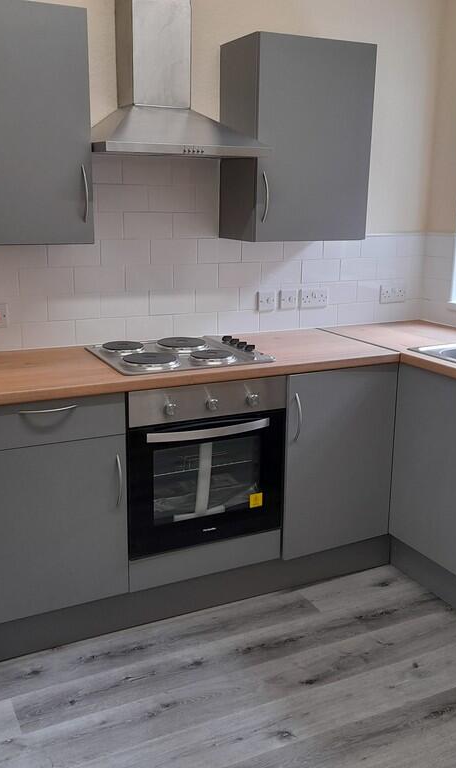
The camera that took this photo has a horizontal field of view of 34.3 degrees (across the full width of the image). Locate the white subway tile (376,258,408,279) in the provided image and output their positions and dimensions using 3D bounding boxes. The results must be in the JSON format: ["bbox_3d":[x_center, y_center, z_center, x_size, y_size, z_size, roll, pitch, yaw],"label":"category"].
[{"bbox_3d":[0.772,-0.539,3.451,0.200,0.100,0.009,-6,17,-25],"label":"white subway tile"}]

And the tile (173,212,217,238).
[{"bbox_3d":[-0.128,-0.633,2.956,0.200,0.100,0.010,-6,16,-26],"label":"tile"}]

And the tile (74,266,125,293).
[{"bbox_3d":[-0.491,-0.402,2.842,0.200,0.100,0.010,-6,15,-26],"label":"tile"}]

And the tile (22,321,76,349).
[{"bbox_3d":[-0.674,-0.187,2.790,0.200,0.100,0.010,-6,16,-26],"label":"tile"}]

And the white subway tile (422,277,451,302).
[{"bbox_3d":[0.980,-0.434,3.465,0.009,0.100,0.199,-6,17,-25],"label":"white subway tile"}]

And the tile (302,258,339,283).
[{"bbox_3d":[0.413,-0.500,3.276,0.200,0.100,0.010,-6,15,-25],"label":"tile"}]

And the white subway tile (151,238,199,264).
[{"bbox_3d":[-0.214,-0.526,2.939,0.200,0.100,0.010,-6,16,-26],"label":"white subway tile"}]

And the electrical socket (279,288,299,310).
[{"bbox_3d":[0.264,-0.366,3.222,0.086,0.086,0.012,-6,15,-25],"label":"electrical socket"}]

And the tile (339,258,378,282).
[{"bbox_3d":[0.593,-0.517,3.363,0.200,0.099,0.010,-6,15,-26],"label":"tile"}]

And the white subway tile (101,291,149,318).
[{"bbox_3d":[-0.404,-0.313,2.901,0.200,0.099,0.010,-6,15,-26],"label":"white subway tile"}]

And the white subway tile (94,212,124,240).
[{"bbox_3d":[-0.490,-0.596,2.786,0.200,0.099,0.010,-6,15,-26],"label":"white subway tile"}]

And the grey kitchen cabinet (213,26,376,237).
[{"bbox_3d":[0.265,-0.938,2.904,0.505,0.721,0.317,-6,15,-26],"label":"grey kitchen cabinet"}]

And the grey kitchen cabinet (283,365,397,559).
[{"bbox_3d":[0.303,0.222,3.053,0.498,0.720,0.581,-6,15,-25],"label":"grey kitchen cabinet"}]

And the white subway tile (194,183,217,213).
[{"bbox_3d":[-0.035,-0.742,2.984,0.200,0.099,0.010,-6,15,-26],"label":"white subway tile"}]

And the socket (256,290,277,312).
[{"bbox_3d":[0.168,-0.354,3.167,0.084,0.084,0.015,-6,15,-26],"label":"socket"}]

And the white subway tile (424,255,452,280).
[{"bbox_3d":[0.986,-0.537,3.441,0.010,0.098,0.181,-6,15,-26],"label":"white subway tile"}]

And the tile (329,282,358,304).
[{"bbox_3d":[0.502,-0.412,3.348,0.200,0.100,0.009,-6,17,-25],"label":"tile"}]

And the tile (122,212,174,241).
[{"bbox_3d":[-0.309,-0.617,2.881,0.200,0.100,0.009,-6,17,-25],"label":"tile"}]

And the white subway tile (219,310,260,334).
[{"bbox_3d":[0.048,-0.264,3.146,0.200,0.099,0.010,-6,15,-26],"label":"white subway tile"}]

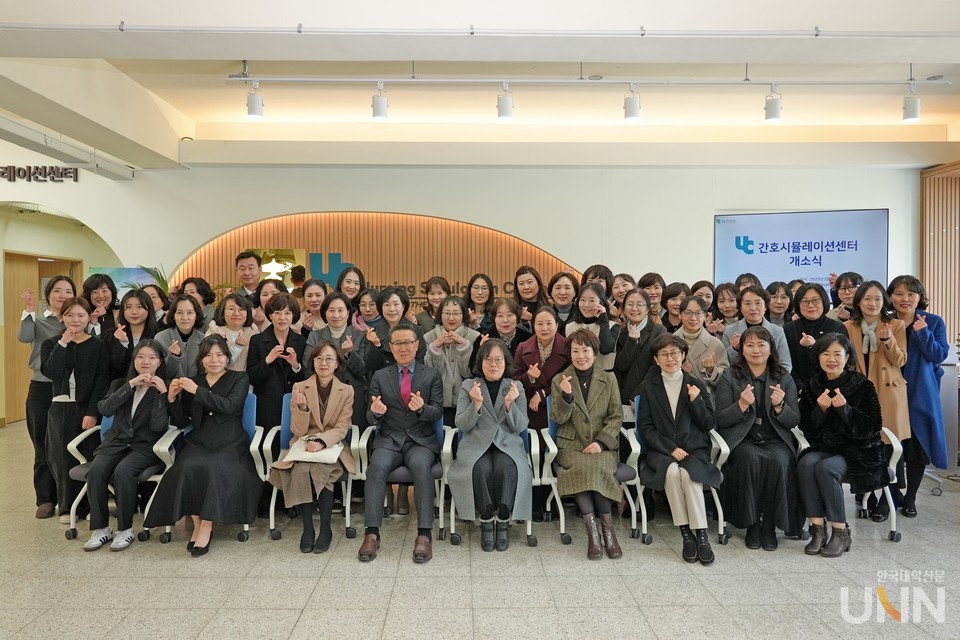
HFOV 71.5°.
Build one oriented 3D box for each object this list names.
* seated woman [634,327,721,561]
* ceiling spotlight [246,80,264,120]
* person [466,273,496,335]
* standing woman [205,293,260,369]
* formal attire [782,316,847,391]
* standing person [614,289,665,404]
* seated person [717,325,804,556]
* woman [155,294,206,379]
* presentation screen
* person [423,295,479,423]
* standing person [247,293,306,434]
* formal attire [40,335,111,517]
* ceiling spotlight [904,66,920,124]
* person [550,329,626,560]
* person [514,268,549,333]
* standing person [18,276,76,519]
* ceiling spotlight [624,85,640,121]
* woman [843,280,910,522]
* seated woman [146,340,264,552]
[{"bbox_3d":[1.251,0.752,4.266,0.510,1.285,0.760,0,3,5],"label":"seated woman"},{"bbox_3d":[-1.491,-1.461,4.429,0.115,0.255,0.115,0,3,0],"label":"ceiling spotlight"},{"bbox_3d":[0.012,0.489,5.150,0.470,1.694,0.340,0,1,-2],"label":"person"},{"bbox_3d":[-1.856,0.569,5.035,0.460,1.520,0.340,0,1,-17],"label":"standing woman"},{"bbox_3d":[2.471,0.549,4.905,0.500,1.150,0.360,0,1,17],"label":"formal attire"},{"bbox_3d":[1.110,0.571,4.697,0.480,1.600,0.340,1,3,17],"label":"standing person"},{"bbox_3d":[1.814,0.729,4.405,0.540,1.315,0.720,1,3,12],"label":"seated person"},{"bbox_3d":[-2.097,0.593,4.698,0.460,1.555,0.330,-1,3,-12],"label":"woman"},{"bbox_3d":[2.983,-0.582,6.221,1.483,0.845,0.060,0,1,17],"label":"presentation screen"},{"bbox_3d":[-0.201,0.591,4.700,0.470,1.507,0.380,0,1,-2],"label":"person"},{"bbox_3d":[-1.429,0.573,4.695,0.450,1.530,0.350,0,1,-14],"label":"standing person"},{"bbox_3d":[-2.782,0.720,4.587,0.480,1.240,0.340,0,1,-16],"label":"formal attire"},{"bbox_3d":[2.894,-1.517,4.460,0.105,0.371,0.100,0,1,1],"label":"ceiling spotlight"},{"bbox_3d":[0.658,0.708,4.120,0.480,1.299,0.670,0,1,4],"label":"person"},{"bbox_3d":[0.408,0.448,5.392,0.470,1.745,0.330,0,1,5],"label":"person"},{"bbox_3d":[-2.961,0.518,4.674,0.480,1.640,0.360,-1,1,-22],"label":"standing person"},{"bbox_3d":[1.083,-1.544,4.720,0.114,0.255,0.116,0,1,0],"label":"ceiling spotlight"},{"bbox_3d":[2.722,0.543,4.600,0.460,1.622,0.340,1,1,28],"label":"woman"},{"bbox_3d":[-1.711,0.725,4.189,0.620,1.250,0.740,0,1,-8],"label":"seated woman"}]

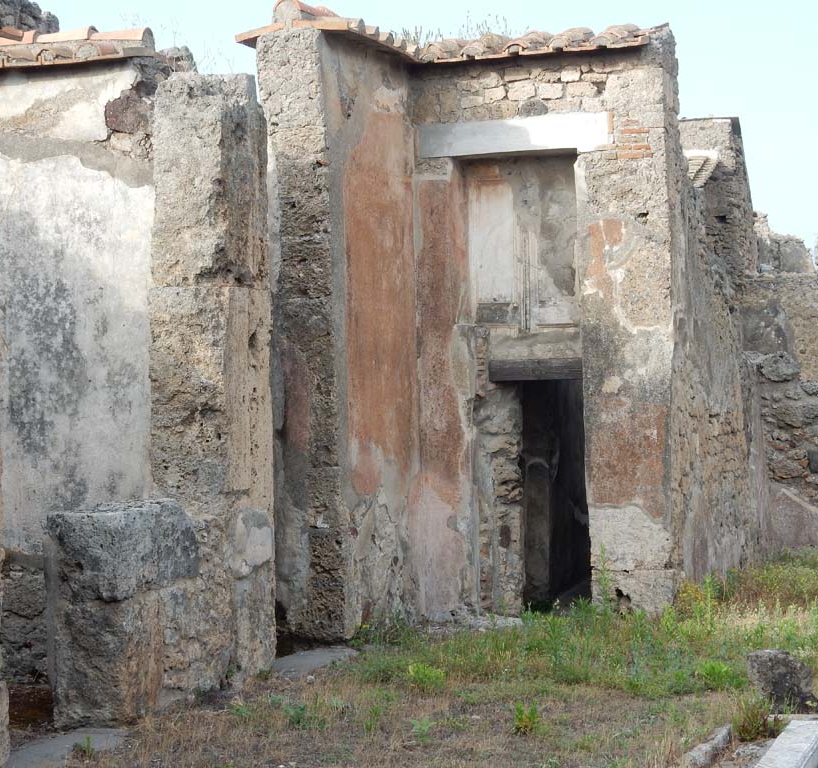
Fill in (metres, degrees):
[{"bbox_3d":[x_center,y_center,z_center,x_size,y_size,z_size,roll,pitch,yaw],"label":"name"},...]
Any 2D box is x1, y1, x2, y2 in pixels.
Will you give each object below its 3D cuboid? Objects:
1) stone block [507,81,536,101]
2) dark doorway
[{"bbox_3d":[0.855,-2.214,15.900,0.205,0.140,0.180,-1,0,17],"label":"stone block"},{"bbox_3d":[1.126,0.834,16.150,0.520,1.740,0.300,-1,0,17],"label":"dark doorway"}]

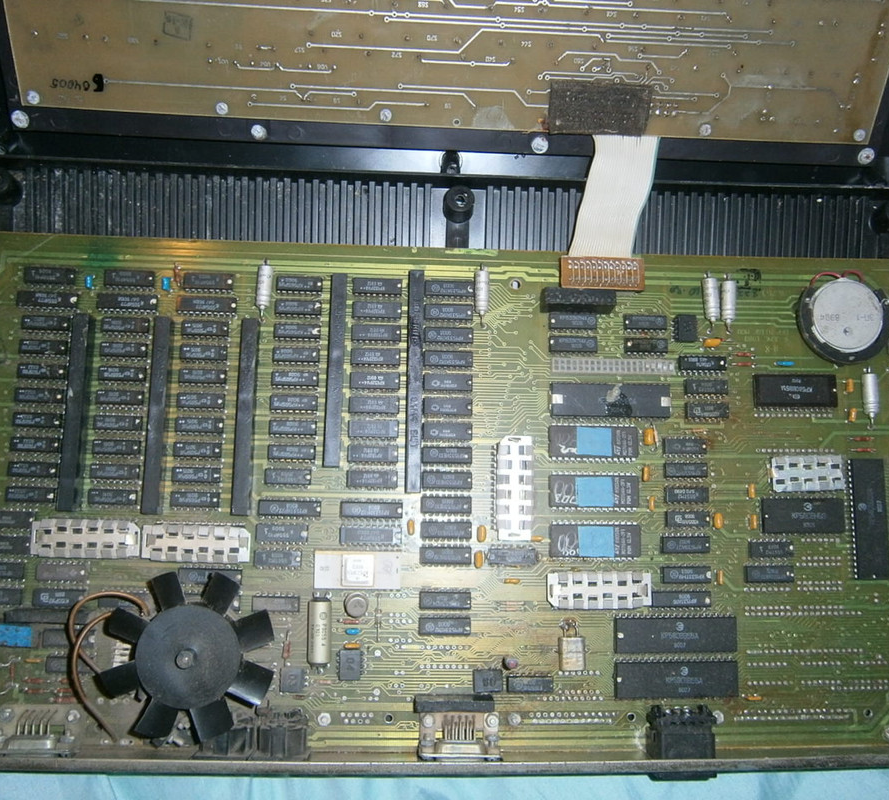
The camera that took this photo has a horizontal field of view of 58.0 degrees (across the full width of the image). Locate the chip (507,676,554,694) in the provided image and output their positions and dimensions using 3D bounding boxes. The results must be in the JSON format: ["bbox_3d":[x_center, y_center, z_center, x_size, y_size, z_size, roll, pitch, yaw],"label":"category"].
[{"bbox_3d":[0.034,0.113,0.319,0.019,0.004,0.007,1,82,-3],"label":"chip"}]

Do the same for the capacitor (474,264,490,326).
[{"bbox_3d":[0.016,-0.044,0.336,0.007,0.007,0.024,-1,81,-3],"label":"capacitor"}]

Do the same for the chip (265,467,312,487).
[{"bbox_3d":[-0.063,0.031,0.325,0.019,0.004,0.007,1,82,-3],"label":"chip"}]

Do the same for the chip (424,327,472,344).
[{"bbox_3d":[0.002,-0.027,0.334,0.020,0.004,0.007,1,83,-3],"label":"chip"}]

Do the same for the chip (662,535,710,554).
[{"bbox_3d":[0.099,0.060,0.330,0.020,0.004,0.008,1,82,-3],"label":"chip"}]

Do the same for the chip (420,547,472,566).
[{"bbox_3d":[0.001,0.062,0.320,0.021,0.004,0.007,1,81,-3],"label":"chip"}]

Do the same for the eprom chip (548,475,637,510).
[{"bbox_3d":[0.061,0.037,0.328,0.037,0.005,0.015,1,83,-3],"label":"eprom chip"}]

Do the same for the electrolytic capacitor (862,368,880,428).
[{"bbox_3d":[0.180,-0.001,0.338,0.006,0.006,0.025,1,83,-3],"label":"electrolytic capacitor"}]

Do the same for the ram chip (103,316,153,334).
[{"bbox_3d":[-0.130,-0.030,0.328,0.019,0.004,0.007,1,81,-3],"label":"ram chip"}]

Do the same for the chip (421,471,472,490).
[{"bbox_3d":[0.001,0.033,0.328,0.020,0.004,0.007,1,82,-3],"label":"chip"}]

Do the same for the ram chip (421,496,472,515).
[{"bbox_3d":[0.000,0.043,0.325,0.021,0.004,0.007,1,83,-3],"label":"ram chip"}]

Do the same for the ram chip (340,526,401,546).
[{"bbox_3d":[-0.030,0.055,0.322,0.025,0.004,0.008,1,83,-3],"label":"ram chip"}]

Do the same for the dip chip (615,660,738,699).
[{"bbox_3d":[0.093,0.112,0.323,0.051,0.005,0.015,1,82,-3],"label":"dip chip"}]

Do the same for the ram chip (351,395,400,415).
[{"bbox_3d":[-0.029,0.003,0.328,0.021,0.004,0.007,1,81,-3],"label":"ram chip"}]

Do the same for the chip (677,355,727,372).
[{"bbox_3d":[0.109,-0.015,0.341,0.020,0.004,0.008,1,82,-3],"label":"chip"}]

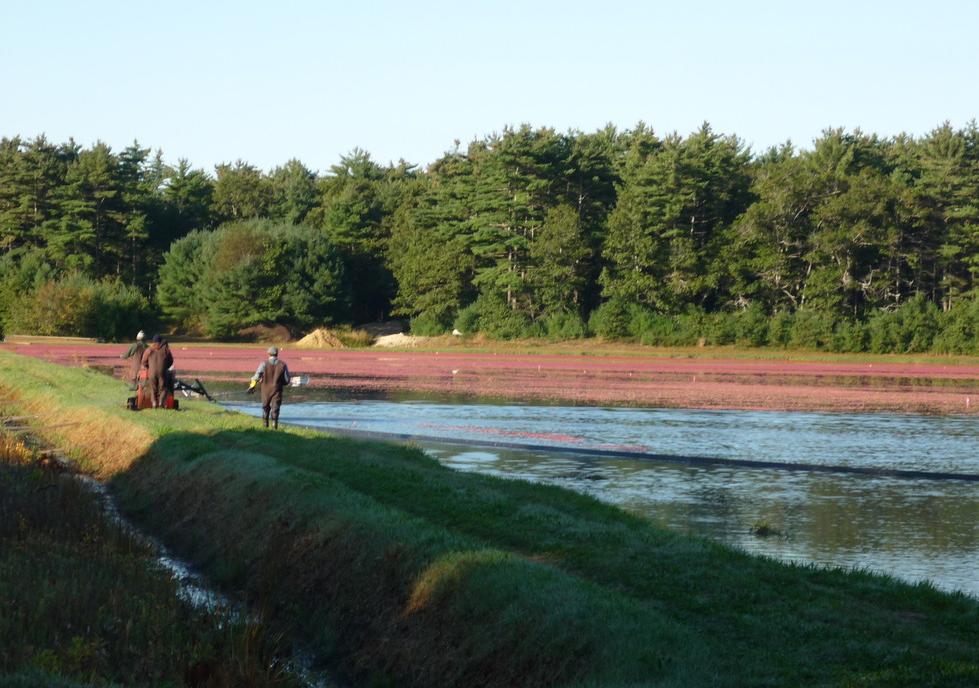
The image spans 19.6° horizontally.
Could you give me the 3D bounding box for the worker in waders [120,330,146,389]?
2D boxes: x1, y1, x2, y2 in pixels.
[{"bbox_3d":[-10.092,0.492,80.500,0.800,1.750,0.500,0,1,-22],"label":"worker in waders"}]

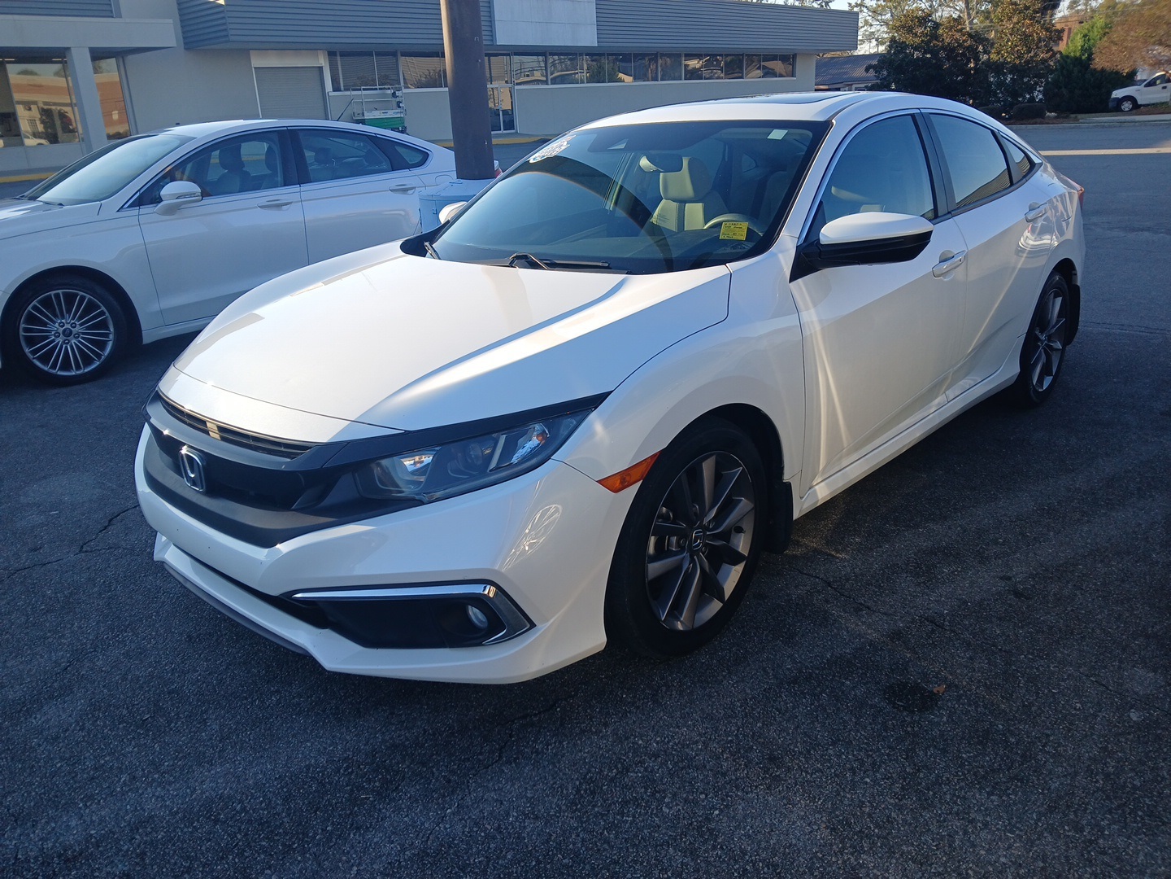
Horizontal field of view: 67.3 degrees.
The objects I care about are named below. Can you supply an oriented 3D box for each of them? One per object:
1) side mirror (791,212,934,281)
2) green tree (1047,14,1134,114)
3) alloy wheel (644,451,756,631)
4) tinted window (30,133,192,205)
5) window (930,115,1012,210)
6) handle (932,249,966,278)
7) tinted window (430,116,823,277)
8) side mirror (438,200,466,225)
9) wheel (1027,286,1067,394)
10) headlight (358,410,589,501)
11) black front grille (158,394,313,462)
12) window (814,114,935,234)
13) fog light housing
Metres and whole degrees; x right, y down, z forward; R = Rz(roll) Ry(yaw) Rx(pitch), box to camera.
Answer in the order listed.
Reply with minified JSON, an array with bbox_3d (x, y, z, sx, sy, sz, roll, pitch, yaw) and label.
[{"bbox_3d":[0.772,-0.548,2.450,0.250,0.170,0.260,14,25,41],"label":"side mirror"},{"bbox_3d":[28.344,-21.239,49.500,4.400,5.200,4.400,7,21,27],"label":"green tree"},{"bbox_3d":[0.241,0.245,2.301,0.180,0.465,0.465,13,25,41],"label":"alloy wheel"},{"bbox_3d":[-3.204,-1.752,5.750,1.420,0.130,0.960,12,50,39],"label":"tinted window"},{"bbox_3d":[1.510,-1.098,3.433,0.710,0.360,0.060,-21,2,-43],"label":"window"},{"bbox_3d":[1.257,-0.608,3.056,0.055,0.055,0.255,13,30,41],"label":"handle"},{"bbox_3d":[0.066,-0.826,2.980,1.470,0.140,0.970,14,51,41],"label":"tinted window"},{"bbox_3d":[-0.561,-0.890,3.656,0.250,0.170,0.250,14,25,41],"label":"side mirror"},{"bbox_3d":[2.087,-0.475,4.135,0.180,0.465,0.465,13,25,41],"label":"wheel"},{"bbox_3d":[-0.228,0.025,1.903,0.360,0.140,0.420,7,21,30],"label":"headlight"},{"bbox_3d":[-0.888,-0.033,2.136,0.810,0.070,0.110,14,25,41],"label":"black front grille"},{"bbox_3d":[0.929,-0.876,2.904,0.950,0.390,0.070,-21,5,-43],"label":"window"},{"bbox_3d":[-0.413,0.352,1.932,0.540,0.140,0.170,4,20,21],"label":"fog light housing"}]

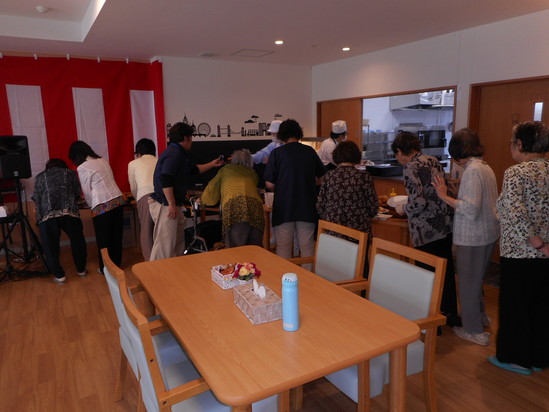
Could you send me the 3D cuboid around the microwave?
[{"bbox_3d":[2.908,-1.215,7.300,0.580,0.340,0.450,-2,12,-9],"label":"microwave"}]

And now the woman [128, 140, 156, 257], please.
[{"bbox_3d":[-1.500,-0.070,4.612,0.460,1.420,0.580,-7,13,-29],"label":"woman"}]

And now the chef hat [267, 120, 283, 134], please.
[{"bbox_3d":[0.018,-0.954,4.800,0.230,0.150,0.190,-6,13,-24],"label":"chef hat"}]

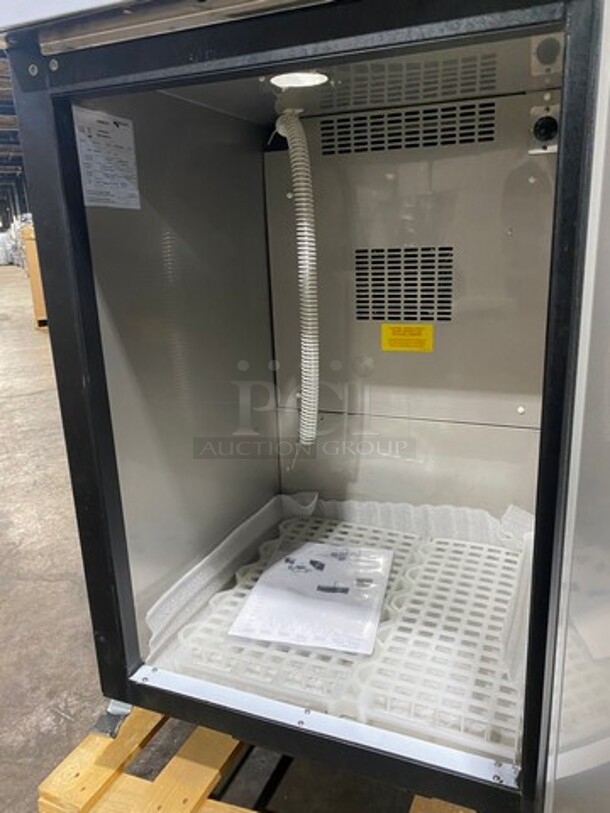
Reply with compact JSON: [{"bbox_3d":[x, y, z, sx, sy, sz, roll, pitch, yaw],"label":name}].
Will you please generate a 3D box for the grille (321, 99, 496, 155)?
[{"bbox_3d":[0.163,-0.456,1.011,0.289,0.053,0.010,4,17,22],"label":"grille"}]

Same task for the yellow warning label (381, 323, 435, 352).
[{"bbox_3d":[0.185,-0.123,1.102,0.095,0.049,0.003,4,17,22],"label":"yellow warning label"}]

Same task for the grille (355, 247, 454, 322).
[{"bbox_3d":[0.173,-0.214,1.079,0.172,0.125,0.010,4,17,22],"label":"grille"}]

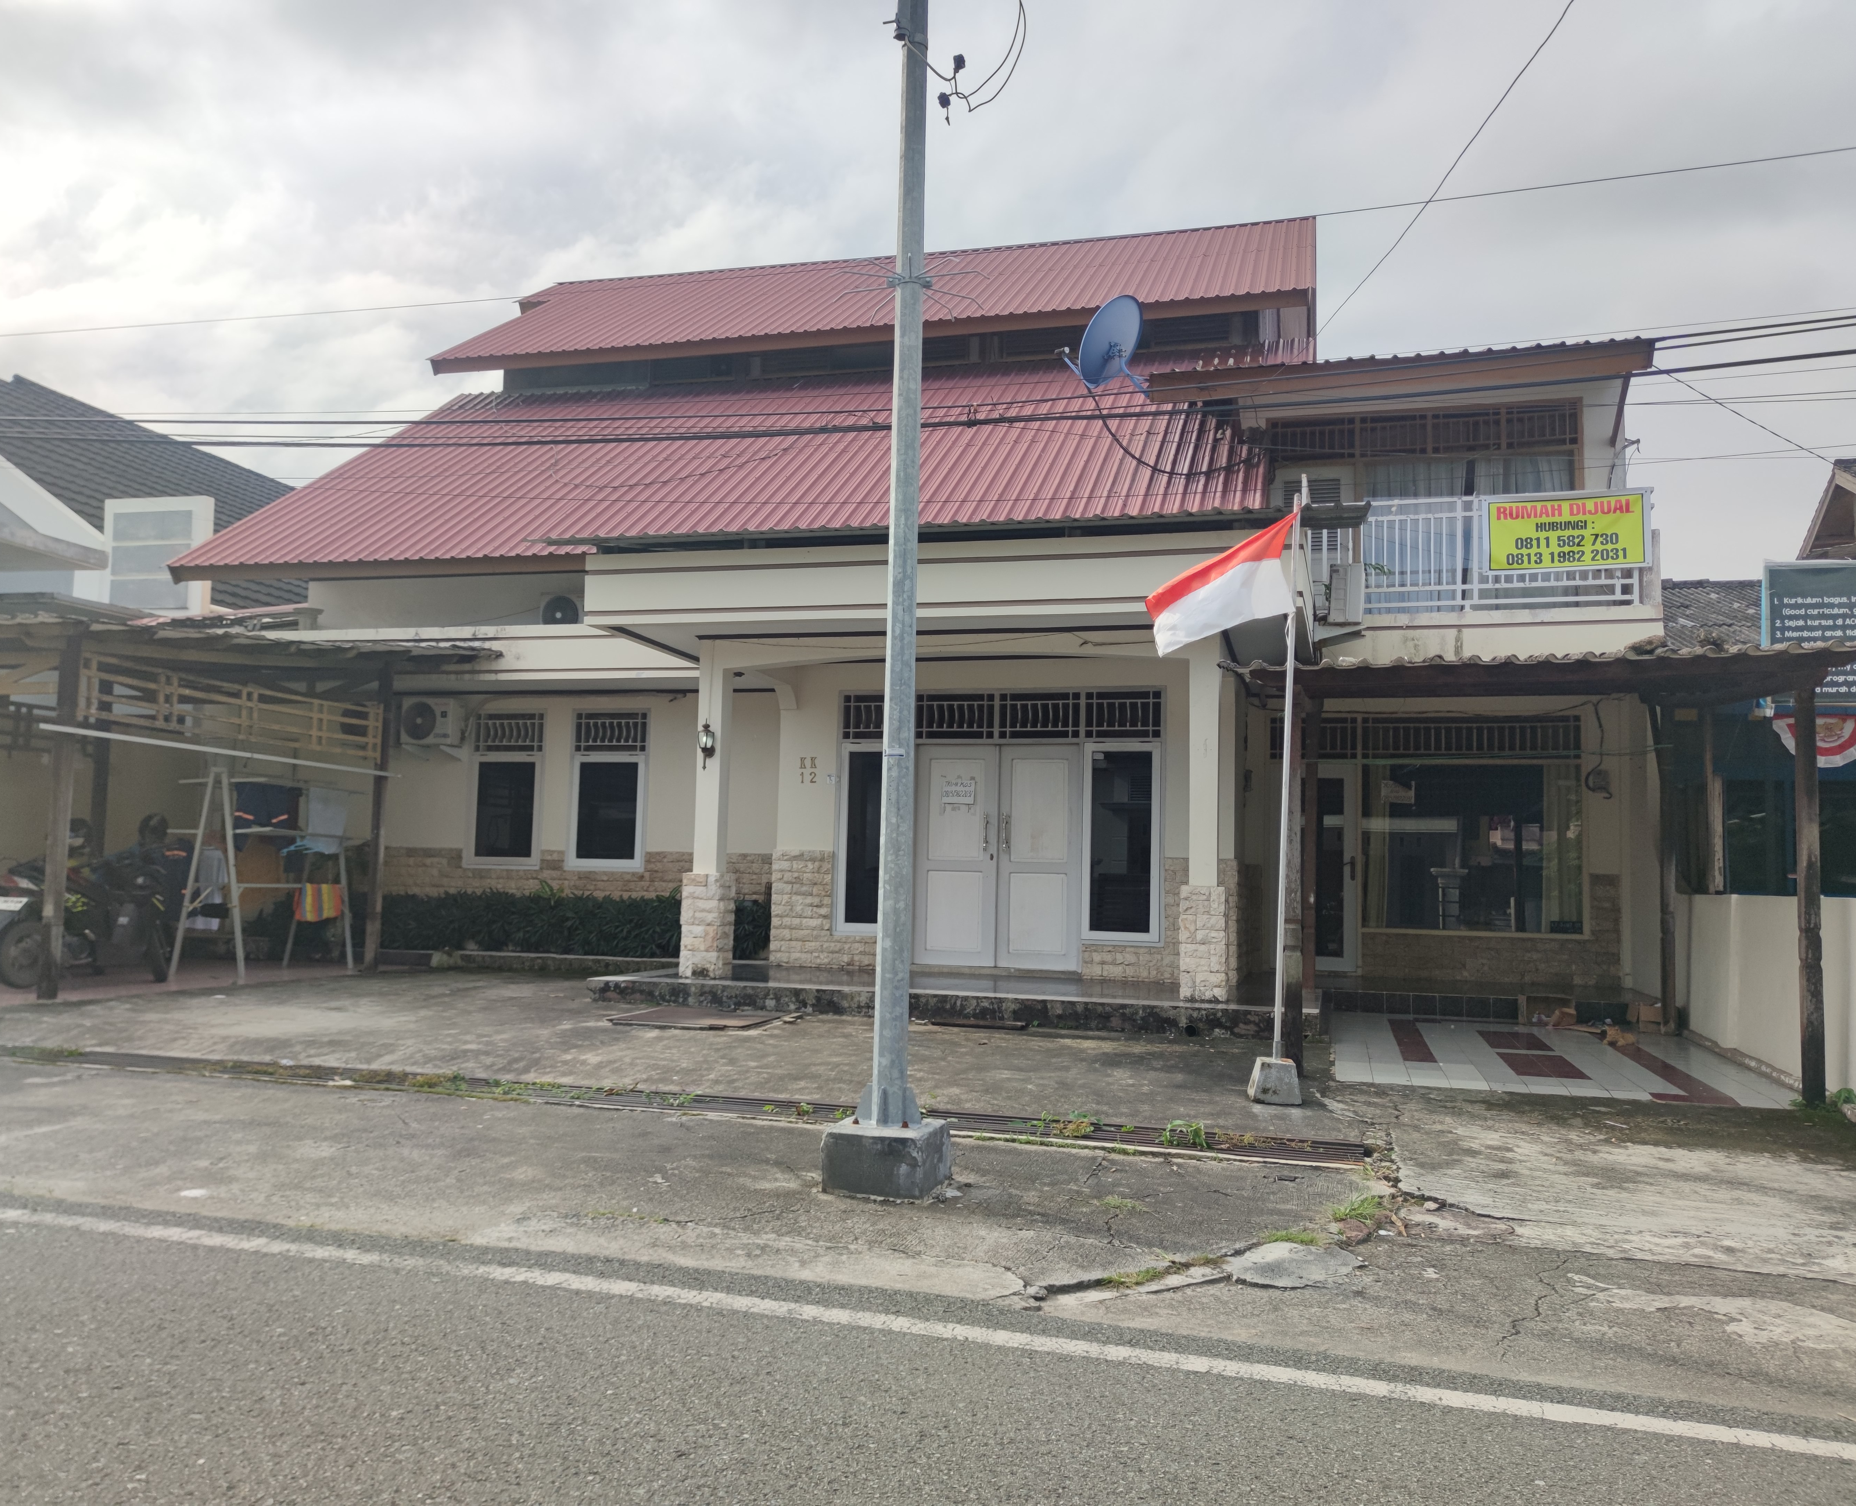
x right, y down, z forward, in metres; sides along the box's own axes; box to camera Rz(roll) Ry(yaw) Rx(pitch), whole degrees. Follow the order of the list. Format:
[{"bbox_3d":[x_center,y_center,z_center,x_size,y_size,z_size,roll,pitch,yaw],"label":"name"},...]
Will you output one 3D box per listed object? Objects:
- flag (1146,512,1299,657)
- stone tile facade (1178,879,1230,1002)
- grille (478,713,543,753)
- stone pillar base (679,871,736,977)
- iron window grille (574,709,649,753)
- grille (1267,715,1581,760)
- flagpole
[{"bbox_3d":[1.700,-0.985,8.095,0.895,0.830,0.200,0,-5,15],"label":"flag"},{"bbox_3d":[2.217,1.520,11.174,0.350,0.890,0.350,0,-5,15],"label":"stone tile facade"},{"bbox_3d":[-4.856,-0.236,16.163,0.880,0.490,0.060,0,-5,15],"label":"grille"},{"bbox_3d":[-1.797,1.415,11.453,0.317,0.827,0.317,0,-5,15],"label":"stone pillar base"},{"bbox_3d":[-3.605,-0.238,15.830,0.910,0.490,0.060,0,-5,15],"label":"iron window grille"},{"bbox_3d":[4.916,-0.145,13.864,2.930,0.425,0.060,0,-5,15],"label":"grille"},{"bbox_3d":[2.056,0.114,7.957,0.050,3.272,0.050,2,-4,15],"label":"flagpole"}]

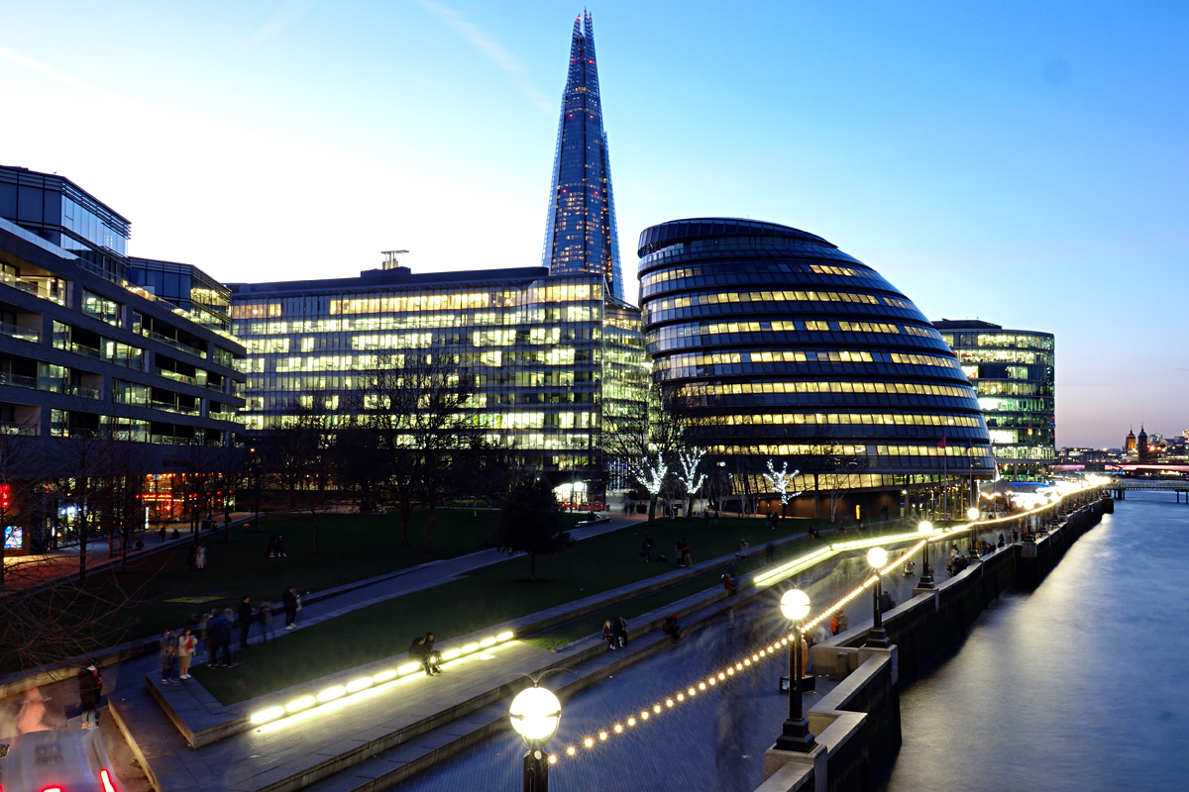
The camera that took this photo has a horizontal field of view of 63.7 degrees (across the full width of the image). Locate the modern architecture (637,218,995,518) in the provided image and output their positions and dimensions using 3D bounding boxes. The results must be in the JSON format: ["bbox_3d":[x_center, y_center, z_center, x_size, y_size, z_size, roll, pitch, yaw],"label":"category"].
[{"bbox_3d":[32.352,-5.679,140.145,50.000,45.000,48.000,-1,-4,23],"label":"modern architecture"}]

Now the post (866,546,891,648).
[{"bbox_3d":[11.289,7.914,38.087,0.900,3.780,0.900,-2,-4,30],"label":"post"}]

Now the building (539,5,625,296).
[{"bbox_3d":[-8.710,-109.042,635.033,68.000,306.000,66.000,1,-4,-2],"label":"building"}]

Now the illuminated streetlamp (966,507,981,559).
[{"bbox_3d":[28.926,10.383,73.011,0.920,3.750,0.920,-2,-4,30],"label":"illuminated streetlamp"}]

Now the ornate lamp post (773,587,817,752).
[{"bbox_3d":[5.023,6.773,23.927,0.950,3.880,0.950,-2,-4,30],"label":"ornate lamp post"}]

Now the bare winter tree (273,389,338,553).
[{"bbox_3d":[-21.088,5.457,70.285,4.900,12.030,4.900,1,-4,0],"label":"bare winter tree"}]

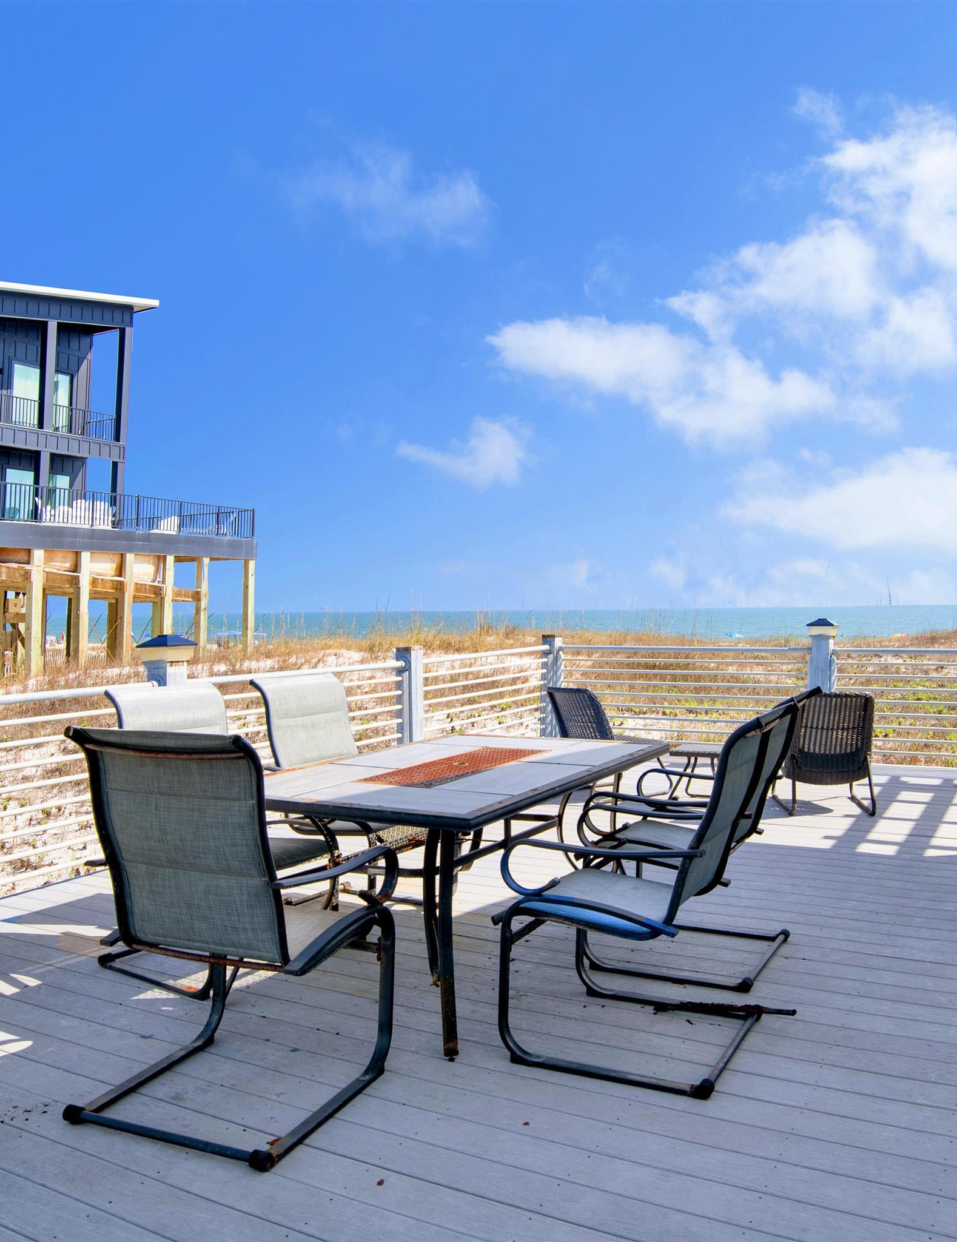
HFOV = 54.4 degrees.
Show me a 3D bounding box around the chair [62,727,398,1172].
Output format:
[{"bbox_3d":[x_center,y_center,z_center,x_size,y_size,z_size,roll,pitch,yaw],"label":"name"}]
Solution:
[{"bbox_3d":[-0.656,0.798,2.558,0.630,1.040,0.760,0,1,21],"label":"chair"}]

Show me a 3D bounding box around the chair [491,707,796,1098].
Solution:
[{"bbox_3d":[0.538,0.784,2.875,0.760,1.040,0.630,0,1,29],"label":"chair"}]

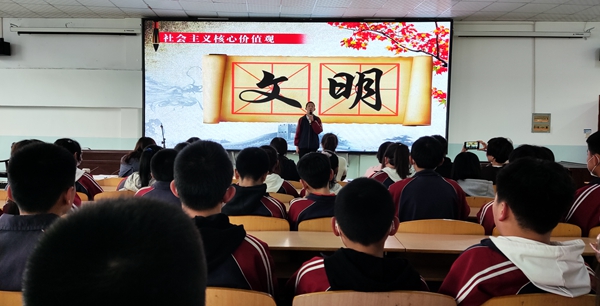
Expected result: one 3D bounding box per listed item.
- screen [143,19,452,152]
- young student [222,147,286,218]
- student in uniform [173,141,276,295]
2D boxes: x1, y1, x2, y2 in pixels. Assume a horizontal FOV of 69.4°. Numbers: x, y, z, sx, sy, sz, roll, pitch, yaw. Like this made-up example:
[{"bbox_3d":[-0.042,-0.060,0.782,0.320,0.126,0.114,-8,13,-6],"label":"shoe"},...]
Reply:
[{"bbox_3d":[-0.096,-1.306,8.500,6.050,2.590,0.120,1,3,2],"label":"screen"},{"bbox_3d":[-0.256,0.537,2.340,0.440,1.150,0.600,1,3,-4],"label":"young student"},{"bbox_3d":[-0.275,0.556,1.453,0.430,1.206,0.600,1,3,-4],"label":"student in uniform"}]

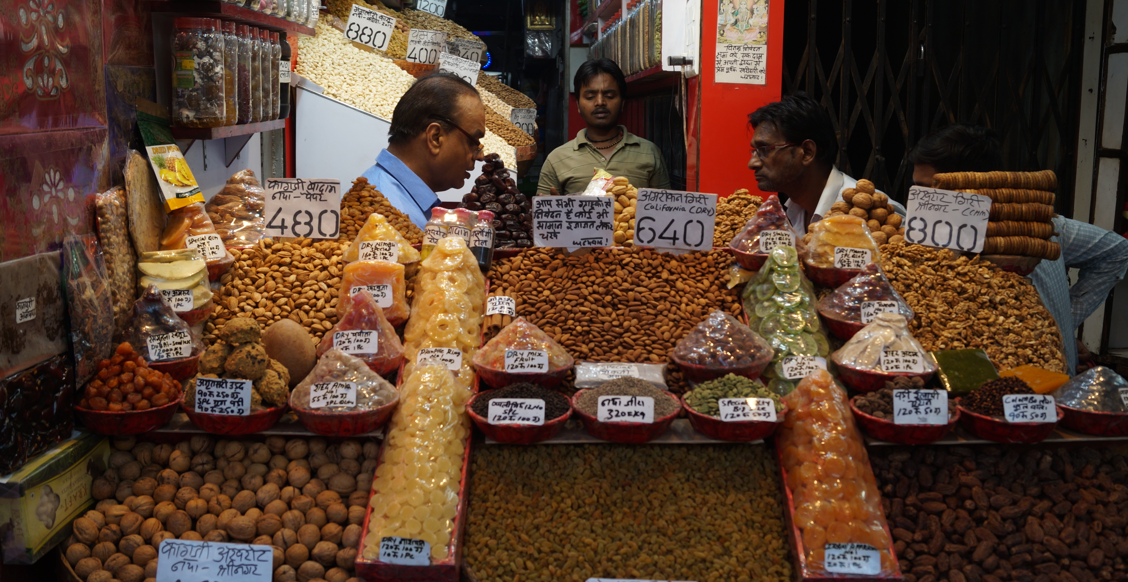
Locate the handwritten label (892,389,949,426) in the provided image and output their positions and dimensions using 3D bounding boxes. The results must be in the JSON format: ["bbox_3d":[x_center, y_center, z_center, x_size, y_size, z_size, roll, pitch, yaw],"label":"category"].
[{"bbox_3d":[0.577,0.189,1.670,0.088,0.058,0.006,1,-7,0],"label":"handwritten label"}]

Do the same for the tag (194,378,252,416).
[{"bbox_3d":[-0.543,0.170,1.650,0.086,0.059,0.006,1,-11,-3],"label":"tag"}]

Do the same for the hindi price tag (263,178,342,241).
[{"bbox_3d":[-0.485,-0.153,1.920,0.139,0.111,0.006,1,-2,0],"label":"hindi price tag"}]

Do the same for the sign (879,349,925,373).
[{"bbox_3d":[0.564,0.117,1.720,0.076,0.044,0.006,3,-18,-7],"label":"sign"}]

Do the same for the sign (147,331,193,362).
[{"bbox_3d":[-0.648,0.091,1.700,0.067,0.042,0.006,-8,-23,-26],"label":"sign"}]

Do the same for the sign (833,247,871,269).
[{"bbox_3d":[0.541,-0.061,1.930,0.069,0.042,0.006,3,-18,1],"label":"sign"}]

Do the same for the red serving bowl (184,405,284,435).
[{"bbox_3d":[-0.532,0.205,1.674,0.168,0.050,0.168,1,9,0],"label":"red serving bowl"}]

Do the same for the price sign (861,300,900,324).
[{"bbox_3d":[0.570,0.039,1.860,0.069,0.043,0.006,0,-23,0],"label":"price sign"}]

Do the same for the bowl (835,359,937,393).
[{"bbox_3d":[0.557,0.148,1.794,0.177,0.046,0.177,0,9,0],"label":"bowl"}]

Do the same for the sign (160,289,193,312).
[{"bbox_3d":[-0.688,0.016,1.830,0.066,0.043,0.006,2,-15,-2],"label":"sign"}]

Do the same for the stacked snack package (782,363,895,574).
[{"bbox_3d":[0.405,0.282,1.562,0.130,0.090,0.320,0,50,0],"label":"stacked snack package"}]

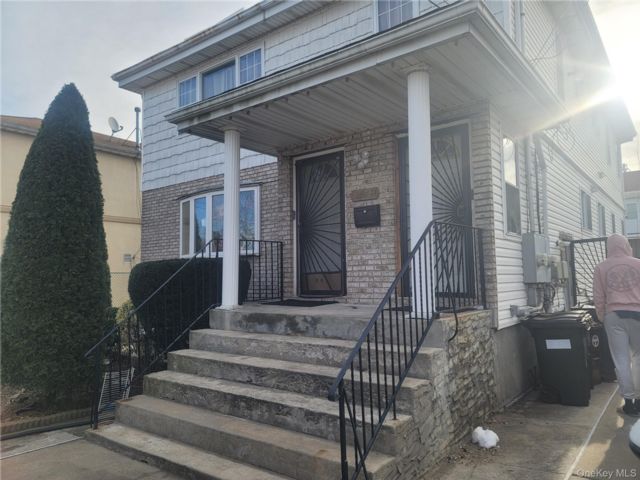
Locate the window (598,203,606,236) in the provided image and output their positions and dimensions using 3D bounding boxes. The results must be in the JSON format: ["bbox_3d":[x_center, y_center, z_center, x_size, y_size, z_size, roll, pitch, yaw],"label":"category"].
[{"bbox_3d":[7.066,-0.472,11.556,0.100,0.860,1.220,-4,-6,38],"label":"window"}]

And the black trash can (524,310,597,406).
[{"bbox_3d":[2.784,1.343,5.409,0.640,0.980,0.560,-3,-5,32],"label":"black trash can"}]

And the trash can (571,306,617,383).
[{"bbox_3d":[3.679,1.403,6.338,0.640,0.980,0.560,-4,-5,35],"label":"trash can"}]

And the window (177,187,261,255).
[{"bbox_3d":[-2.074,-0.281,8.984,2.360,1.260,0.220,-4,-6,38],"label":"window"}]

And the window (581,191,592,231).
[{"bbox_3d":[5.668,-0.585,9.797,0.100,0.860,1.320,-4,-6,38],"label":"window"}]

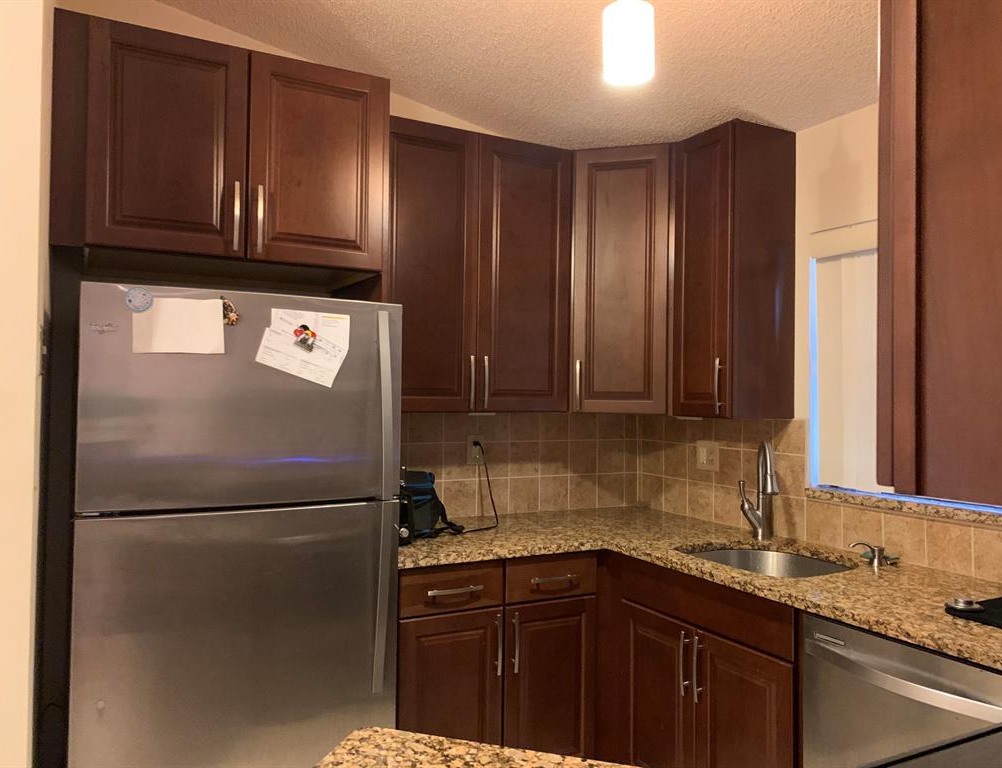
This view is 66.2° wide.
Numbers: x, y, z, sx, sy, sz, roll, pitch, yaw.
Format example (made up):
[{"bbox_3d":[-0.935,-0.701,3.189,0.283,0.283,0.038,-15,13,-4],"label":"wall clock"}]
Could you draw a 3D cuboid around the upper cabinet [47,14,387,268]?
[{"bbox_3d":[-0.909,-0.665,2.495,0.910,0.611,0.623,1,-1,-28],"label":"upper cabinet"}]

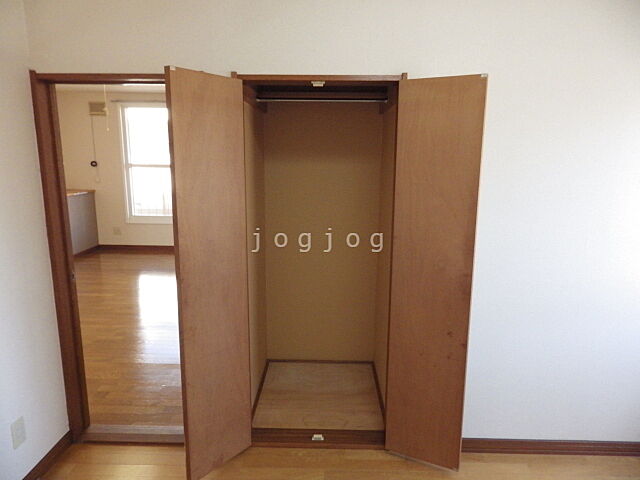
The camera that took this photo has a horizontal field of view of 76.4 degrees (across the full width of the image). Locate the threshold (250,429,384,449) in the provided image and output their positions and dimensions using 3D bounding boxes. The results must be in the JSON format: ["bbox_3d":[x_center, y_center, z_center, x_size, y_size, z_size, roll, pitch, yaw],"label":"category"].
[{"bbox_3d":[-0.009,1.056,2.160,0.695,0.035,0.112,1,11,1],"label":"threshold"}]

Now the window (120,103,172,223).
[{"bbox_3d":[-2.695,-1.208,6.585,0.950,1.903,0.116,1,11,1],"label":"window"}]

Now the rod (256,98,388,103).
[{"bbox_3d":[0.014,-0.769,2.250,0.726,0.025,0.025,1,11,1],"label":"rod"}]

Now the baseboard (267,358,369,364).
[{"bbox_3d":[0.001,0.883,2.946,0.768,0.022,0.015,1,11,1],"label":"baseboard"}]

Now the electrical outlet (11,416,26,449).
[{"bbox_3d":[-1.305,0.838,1.768,0.009,0.116,0.071,1,11,1],"label":"electrical outlet"}]

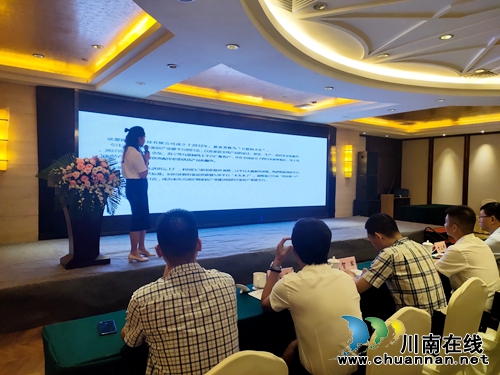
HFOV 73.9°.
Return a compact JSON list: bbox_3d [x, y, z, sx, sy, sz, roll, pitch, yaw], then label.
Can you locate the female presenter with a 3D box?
[{"bbox_3d":[-1.385,0.070,4.140,0.400,1.660,0.470,0,2,-31],"label":"female presenter"}]

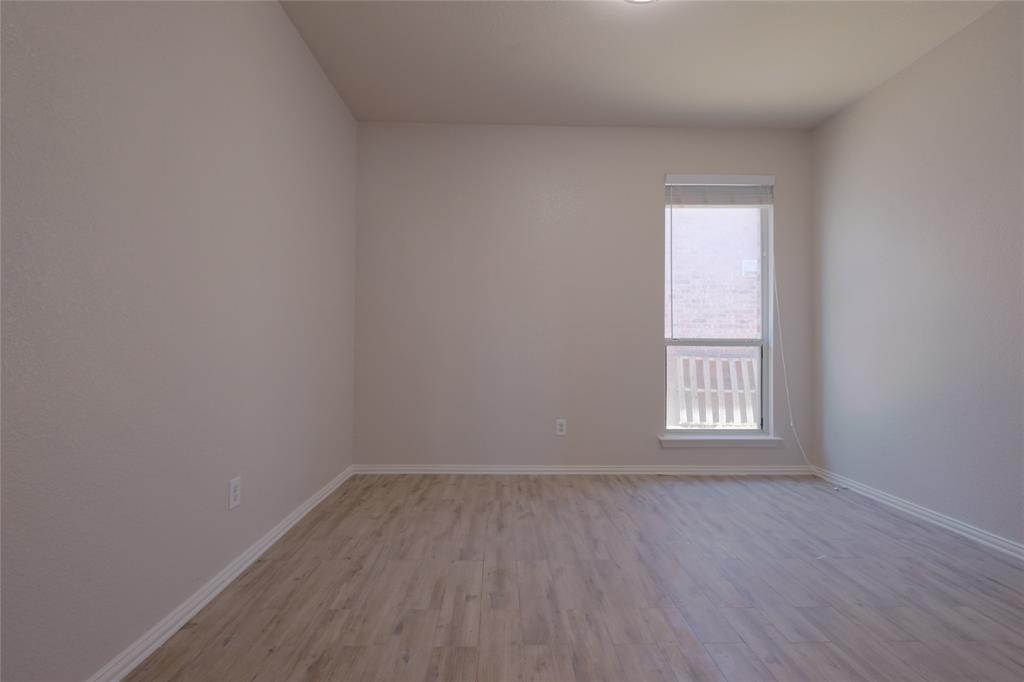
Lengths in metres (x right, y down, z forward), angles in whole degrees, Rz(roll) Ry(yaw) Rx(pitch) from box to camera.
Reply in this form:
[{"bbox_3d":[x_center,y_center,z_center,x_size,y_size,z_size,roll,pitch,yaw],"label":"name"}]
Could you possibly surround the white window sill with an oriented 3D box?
[{"bbox_3d":[1.620,0.792,3.346,0.978,0.079,0.104,0,-1,-2],"label":"white window sill"}]

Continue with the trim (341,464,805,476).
[{"bbox_3d":[0.582,0.993,3.295,3.596,0.078,0.015,0,-1,-2],"label":"trim"}]

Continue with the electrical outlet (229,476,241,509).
[{"bbox_3d":[-1.170,0.644,1.812,0.010,0.121,0.075,0,-1,-2],"label":"electrical outlet"}]

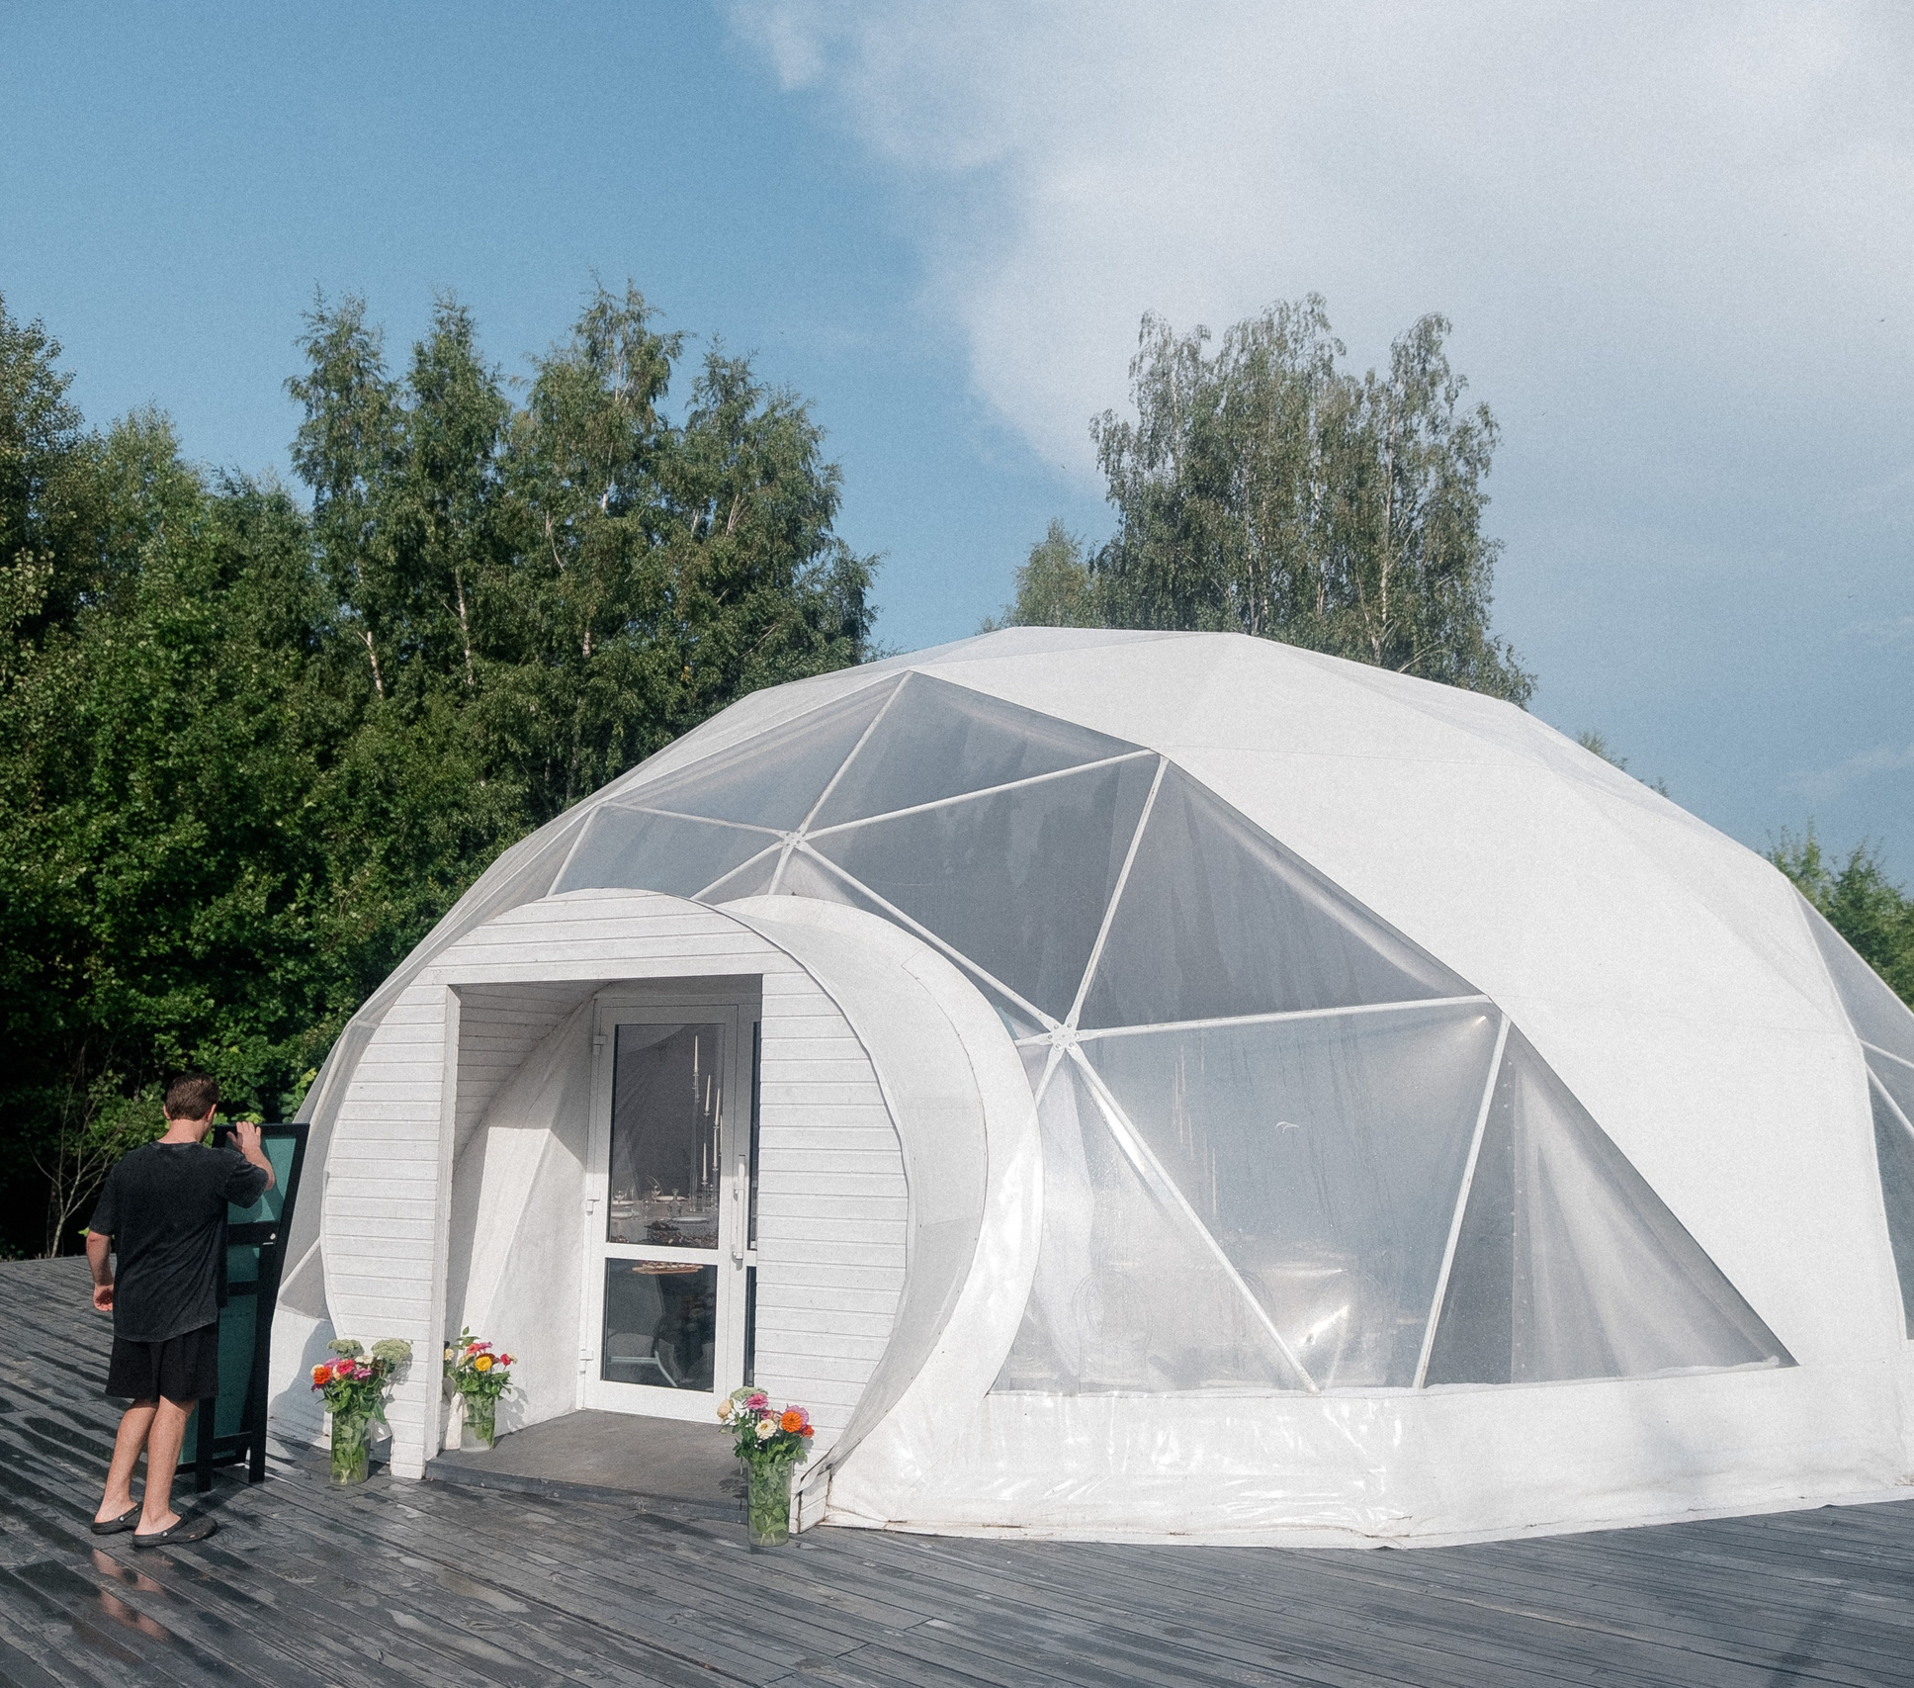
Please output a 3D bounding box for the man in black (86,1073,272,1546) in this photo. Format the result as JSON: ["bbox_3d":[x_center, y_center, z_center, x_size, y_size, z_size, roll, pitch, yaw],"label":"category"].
[{"bbox_3d":[-3.114,1.803,5.633,0.630,1.740,0.500,-2,-10,12],"label":"man in black"}]

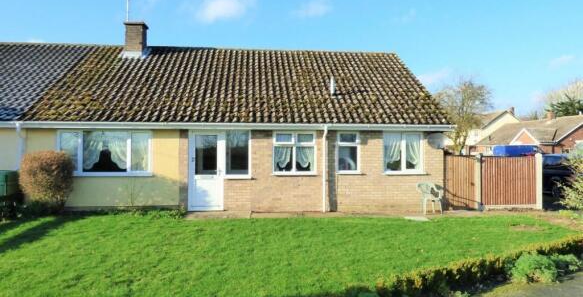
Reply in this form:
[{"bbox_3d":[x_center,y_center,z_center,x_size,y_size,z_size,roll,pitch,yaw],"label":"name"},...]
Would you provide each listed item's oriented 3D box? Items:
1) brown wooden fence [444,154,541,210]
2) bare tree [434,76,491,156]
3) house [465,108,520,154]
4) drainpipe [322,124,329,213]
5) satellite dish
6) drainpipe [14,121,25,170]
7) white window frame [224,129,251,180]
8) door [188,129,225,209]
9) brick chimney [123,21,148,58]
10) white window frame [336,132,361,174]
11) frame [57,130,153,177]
[{"bbox_3d":[5.555,0.935,10.650,2.690,1.540,0.120,0,0,0],"label":"brown wooden fence"},{"bbox_3d":[11.547,-1.594,26.000,4.000,6.500,4.000,0,0,0],"label":"bare tree"},{"bbox_3d":[29.149,-1.490,57.807,8.600,7.800,8.200,0,-1,-15],"label":"house"},{"bbox_3d":[0.876,0.515,9.980,0.130,2.260,0.150,0,0,0],"label":"drainpipe"},{"bbox_3d":[3.725,-0.199,9.950,0.480,0.430,0.270,0,0,-30],"label":"satellite dish"},{"bbox_3d":[-6.583,0.462,9.396,0.120,2.200,0.160,0,-1,-5],"label":"drainpipe"},{"bbox_3d":[-1.382,0.176,10.100,0.730,1.290,0.100,0,0,0],"label":"white window frame"},{"bbox_3d":[-2.223,0.580,10.100,0.930,2.090,0.100,0,0,0],"label":"door"},{"bbox_3d":[-5.258,-3.622,13.241,0.640,1.157,0.630,0,-1,-5],"label":"brick chimney"},{"bbox_3d":[1.539,0.134,10.390,0.631,1.127,0.100,0,-1,-5],"label":"white window frame"},{"bbox_3d":[-4.640,0.117,9.655,2.292,1.162,0.100,0,-1,-5],"label":"frame"}]

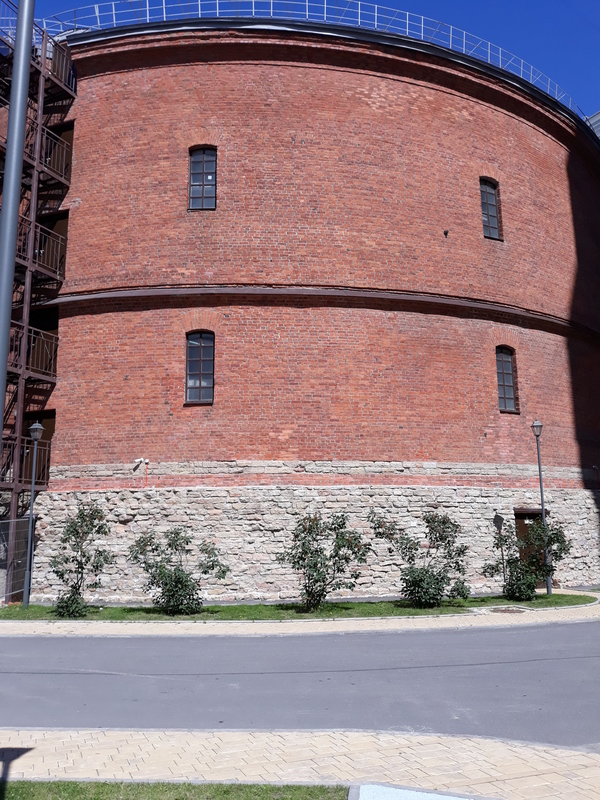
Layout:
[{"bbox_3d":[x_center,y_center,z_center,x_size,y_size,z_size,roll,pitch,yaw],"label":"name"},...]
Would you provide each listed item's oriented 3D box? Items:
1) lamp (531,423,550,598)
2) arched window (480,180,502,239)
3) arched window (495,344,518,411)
[{"bbox_3d":[6.054,2.627,15.539,0.360,4.290,0.360,-4,-11,21],"label":"lamp"},{"bbox_3d":[5.717,-5.713,18.834,0.750,2.000,0.200,5,-11,-28],"label":"arched window"},{"bbox_3d":[5.938,-0.570,18.033,0.750,2.000,0.200,5,-11,-29],"label":"arched window"}]

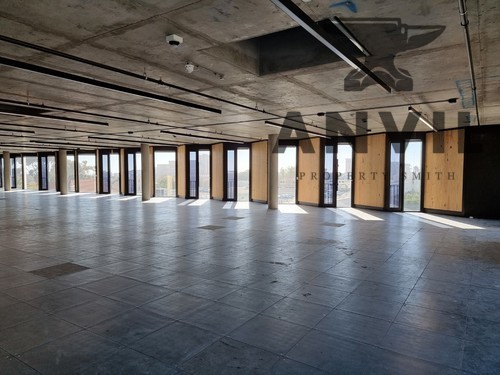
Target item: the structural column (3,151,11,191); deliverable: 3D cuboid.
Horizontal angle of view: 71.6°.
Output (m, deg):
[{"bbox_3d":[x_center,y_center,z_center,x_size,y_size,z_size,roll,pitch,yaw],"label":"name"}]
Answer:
[{"bbox_3d":[-18.496,-1.227,26.435,0.390,3.000,0.390,2,3,33],"label":"structural column"}]

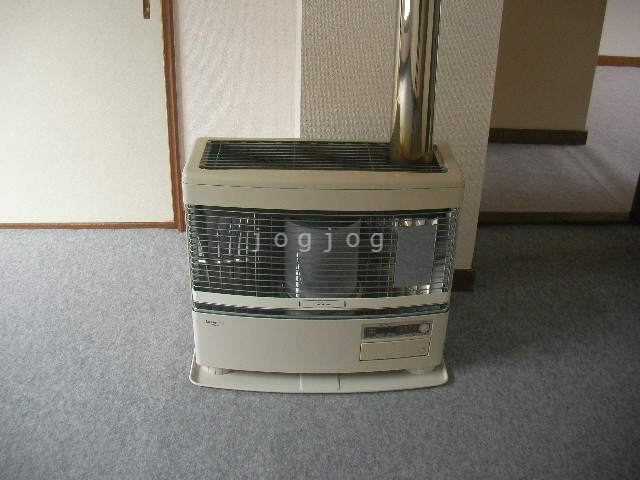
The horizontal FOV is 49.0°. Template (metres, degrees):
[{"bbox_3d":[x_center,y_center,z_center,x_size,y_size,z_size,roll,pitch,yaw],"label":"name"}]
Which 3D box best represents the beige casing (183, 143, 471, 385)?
[{"bbox_3d":[0.003,0.064,1.957,0.710,0.580,0.410,1,23,-2],"label":"beige casing"}]

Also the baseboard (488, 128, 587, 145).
[{"bbox_3d":[1.216,-0.577,3.947,0.600,0.082,0.018,0,24,-4],"label":"baseboard"}]

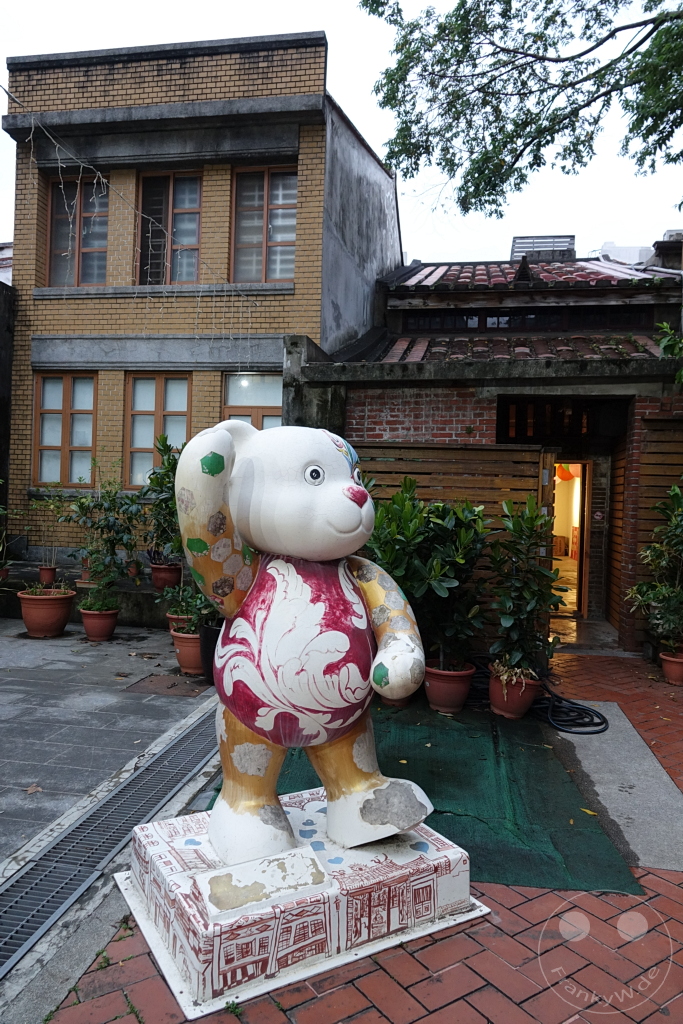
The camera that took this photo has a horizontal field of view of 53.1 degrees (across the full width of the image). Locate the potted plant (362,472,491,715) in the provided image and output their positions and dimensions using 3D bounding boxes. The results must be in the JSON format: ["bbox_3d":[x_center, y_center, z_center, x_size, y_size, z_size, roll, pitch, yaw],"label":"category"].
[{"bbox_3d":[0.624,0.568,4.953,0.880,1.670,0.800,2,0,9],"label":"potted plant"}]

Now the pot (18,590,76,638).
[{"bbox_3d":[-2.988,1.024,6.927,0.590,0.410,0.590,2,0,0],"label":"pot"}]

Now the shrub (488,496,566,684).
[{"bbox_3d":[1.252,0.527,4.594,0.523,1.255,0.504,2,-1,9],"label":"shrub"}]

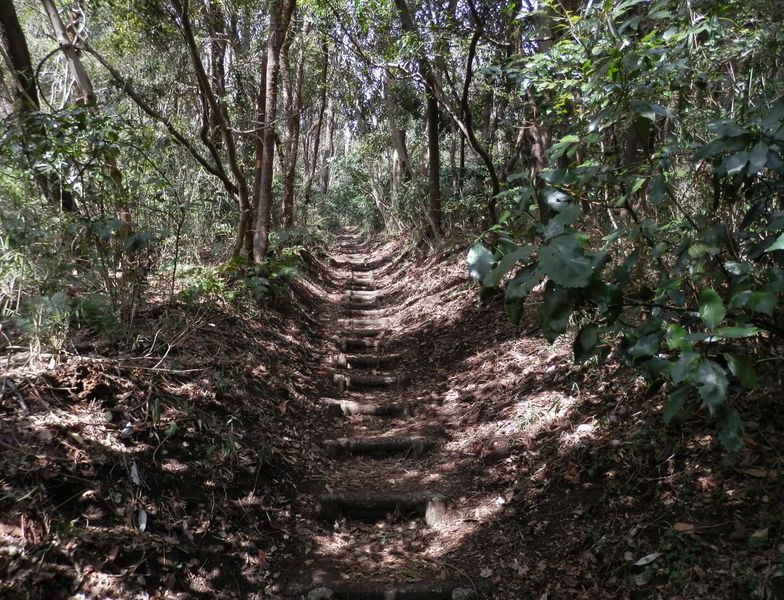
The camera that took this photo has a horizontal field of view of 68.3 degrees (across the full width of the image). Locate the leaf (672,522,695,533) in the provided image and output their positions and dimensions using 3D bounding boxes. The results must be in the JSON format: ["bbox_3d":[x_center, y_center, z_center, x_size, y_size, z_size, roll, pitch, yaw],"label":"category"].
[{"bbox_3d":[1.211,0.945,2.400,0.083,0.012,0.050,-7,14,32],"label":"leaf"}]

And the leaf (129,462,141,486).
[{"bbox_3d":[-1.263,0.858,2.850,0.045,0.124,0.015,-10,-34,-30],"label":"leaf"}]

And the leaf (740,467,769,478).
[{"bbox_3d":[1.629,0.776,2.600,0.050,0.012,0.102,-25,14,-35],"label":"leaf"}]

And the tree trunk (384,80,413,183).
[{"bbox_3d":[0.180,-4.611,16.000,0.460,3.100,0.460,-6,-1,0],"label":"tree trunk"}]

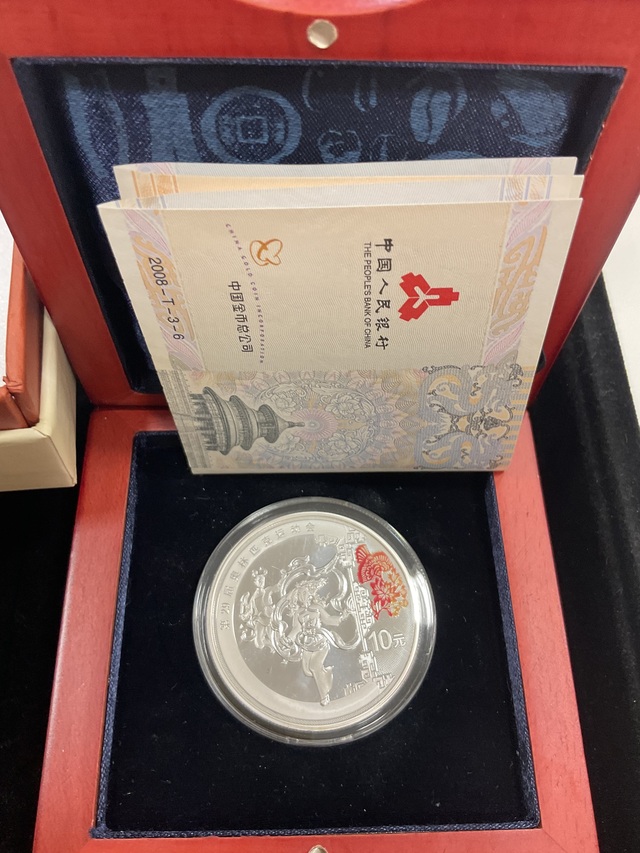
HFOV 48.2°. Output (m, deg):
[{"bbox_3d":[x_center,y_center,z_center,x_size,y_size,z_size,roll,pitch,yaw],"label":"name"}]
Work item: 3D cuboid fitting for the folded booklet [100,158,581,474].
[{"bbox_3d":[0.004,-0.014,0.127,0.067,0.068,0.010,0,53,4],"label":"folded booklet"}]

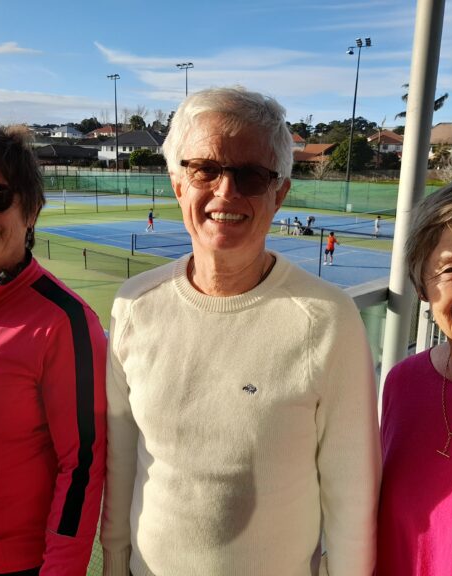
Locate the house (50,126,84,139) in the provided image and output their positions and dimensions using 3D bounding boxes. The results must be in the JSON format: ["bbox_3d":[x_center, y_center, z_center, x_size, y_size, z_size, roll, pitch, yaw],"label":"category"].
[{"bbox_3d":[-74.961,-72.875,262.799,11.000,7.000,11.000,9,15,28],"label":"house"}]

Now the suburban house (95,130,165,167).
[{"bbox_3d":[-18.899,-29.452,119.346,13.400,8.600,10.000,5,14,12],"label":"suburban house"}]

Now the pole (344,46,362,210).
[{"bbox_3d":[11.985,-14.687,52.236,0.320,15.016,0.320,2,13,0],"label":"pole"}]

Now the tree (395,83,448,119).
[{"bbox_3d":[32.556,-26.668,94.827,8.800,16.000,8.800,6,14,17],"label":"tree"}]

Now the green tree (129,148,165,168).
[{"bbox_3d":[-14.598,-23.714,104.560,7.000,4.900,5.000,0,13,-8],"label":"green tree"}]

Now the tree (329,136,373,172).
[{"bbox_3d":[23.551,-24.785,105.914,8.600,8.000,7.500,4,13,12],"label":"tree"}]

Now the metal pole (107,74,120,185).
[{"bbox_3d":[-13.772,-18.942,69.057,1.600,14.187,0.500,-1,13,-11],"label":"metal pole"}]

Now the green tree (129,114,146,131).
[{"bbox_3d":[-23.758,-40.969,149.199,4.900,10.500,4.900,0,13,-9],"label":"green tree"}]

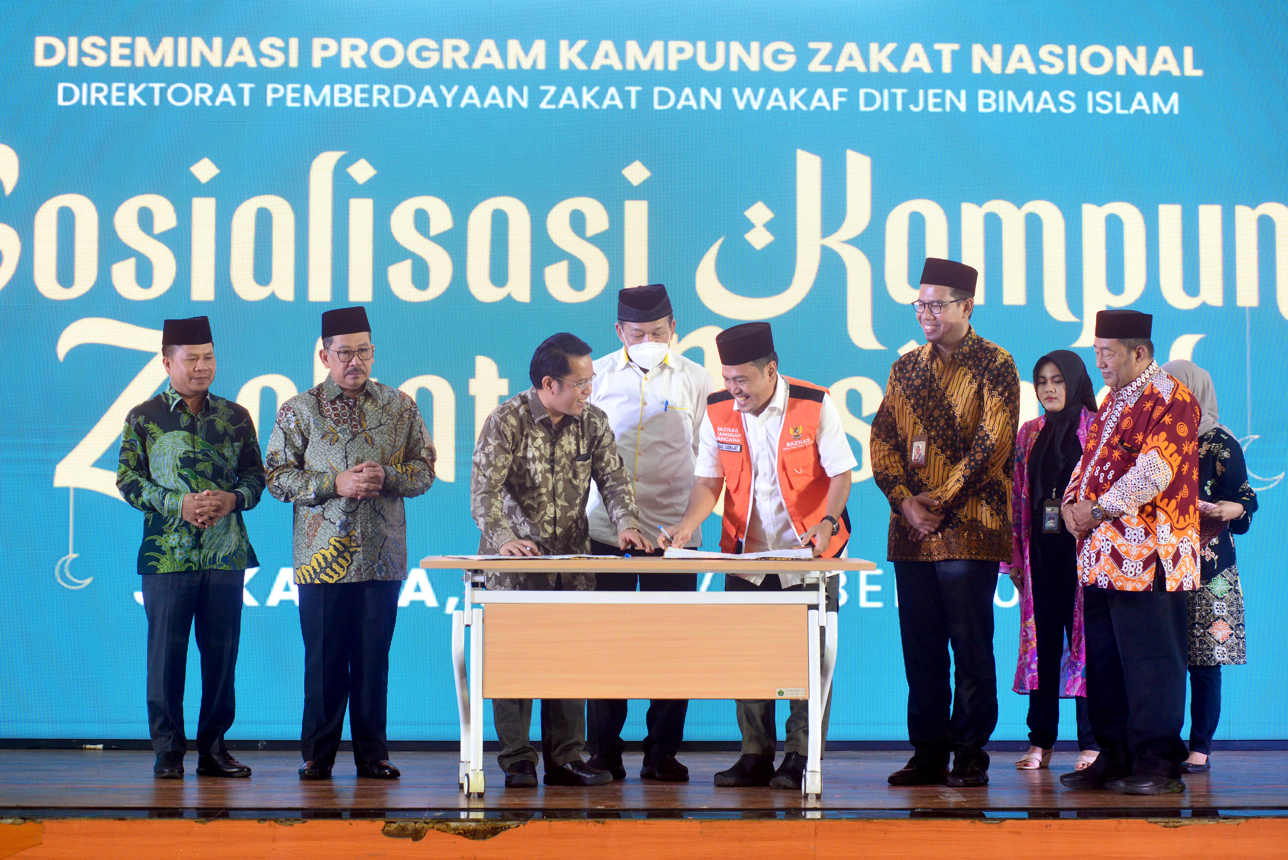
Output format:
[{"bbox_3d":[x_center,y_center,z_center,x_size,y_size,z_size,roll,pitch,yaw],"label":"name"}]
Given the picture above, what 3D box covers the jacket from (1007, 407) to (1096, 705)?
[{"bbox_3d":[1.521,0.456,10.644,0.380,1.073,0.290,0,-1,20],"label":"jacket"}]

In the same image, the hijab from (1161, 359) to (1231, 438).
[{"bbox_3d":[2.029,-0.104,10.583,0.290,0.316,0.260,1,-1,-30],"label":"hijab"}]

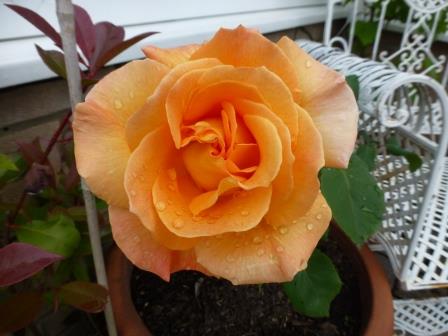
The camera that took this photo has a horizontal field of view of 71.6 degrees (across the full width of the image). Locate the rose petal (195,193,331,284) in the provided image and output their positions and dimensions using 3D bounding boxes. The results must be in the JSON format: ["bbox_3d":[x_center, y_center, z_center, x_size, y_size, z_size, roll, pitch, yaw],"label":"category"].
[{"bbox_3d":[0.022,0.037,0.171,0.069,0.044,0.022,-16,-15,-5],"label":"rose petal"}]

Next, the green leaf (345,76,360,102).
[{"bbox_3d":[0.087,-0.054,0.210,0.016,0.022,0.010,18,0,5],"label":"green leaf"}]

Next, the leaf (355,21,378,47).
[{"bbox_3d":[0.478,-0.451,1.042,0.078,0.085,0.030,0,0,0],"label":"leaf"}]

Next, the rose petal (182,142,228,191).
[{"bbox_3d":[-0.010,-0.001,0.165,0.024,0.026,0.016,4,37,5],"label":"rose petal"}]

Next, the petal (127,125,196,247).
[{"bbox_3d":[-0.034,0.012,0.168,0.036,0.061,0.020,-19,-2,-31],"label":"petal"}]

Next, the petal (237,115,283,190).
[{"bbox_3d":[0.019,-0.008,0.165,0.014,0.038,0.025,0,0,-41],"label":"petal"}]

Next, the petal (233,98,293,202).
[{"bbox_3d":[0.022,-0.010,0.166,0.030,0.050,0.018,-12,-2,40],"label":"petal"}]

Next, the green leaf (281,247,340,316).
[{"bbox_3d":[0.065,0.083,0.227,0.038,0.046,0.014,-23,6,-13],"label":"green leaf"}]

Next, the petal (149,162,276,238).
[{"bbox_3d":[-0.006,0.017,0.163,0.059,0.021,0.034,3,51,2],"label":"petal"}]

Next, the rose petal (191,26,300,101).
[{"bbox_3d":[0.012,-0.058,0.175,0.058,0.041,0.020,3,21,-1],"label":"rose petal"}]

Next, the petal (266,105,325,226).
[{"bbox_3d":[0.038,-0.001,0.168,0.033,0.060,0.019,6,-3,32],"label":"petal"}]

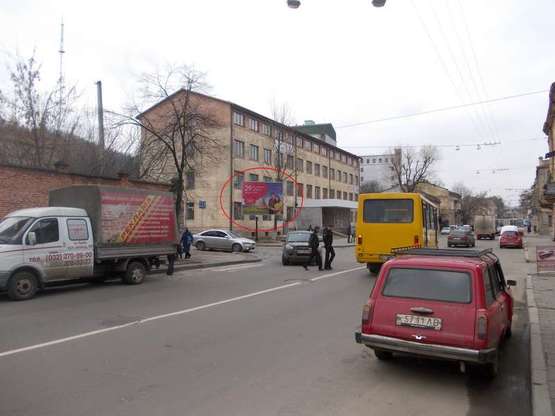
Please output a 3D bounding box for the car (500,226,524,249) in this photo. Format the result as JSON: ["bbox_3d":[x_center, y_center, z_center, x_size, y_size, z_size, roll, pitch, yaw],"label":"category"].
[{"bbox_3d":[21.105,2.872,40.426,1.690,1.460,4.100,-1,-3,29],"label":"car"}]

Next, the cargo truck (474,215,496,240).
[{"bbox_3d":[27.940,2.667,59.778,2.400,3.100,6.500,-1,-3,29],"label":"cargo truck"}]

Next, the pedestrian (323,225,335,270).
[{"bbox_3d":[2.103,1.644,18.343,0.550,1.790,0.500,-1,-3,14],"label":"pedestrian"}]

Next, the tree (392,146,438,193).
[{"bbox_3d":[19.447,-1.899,64.246,5.900,12.800,5.900,-1,-3,29],"label":"tree"}]

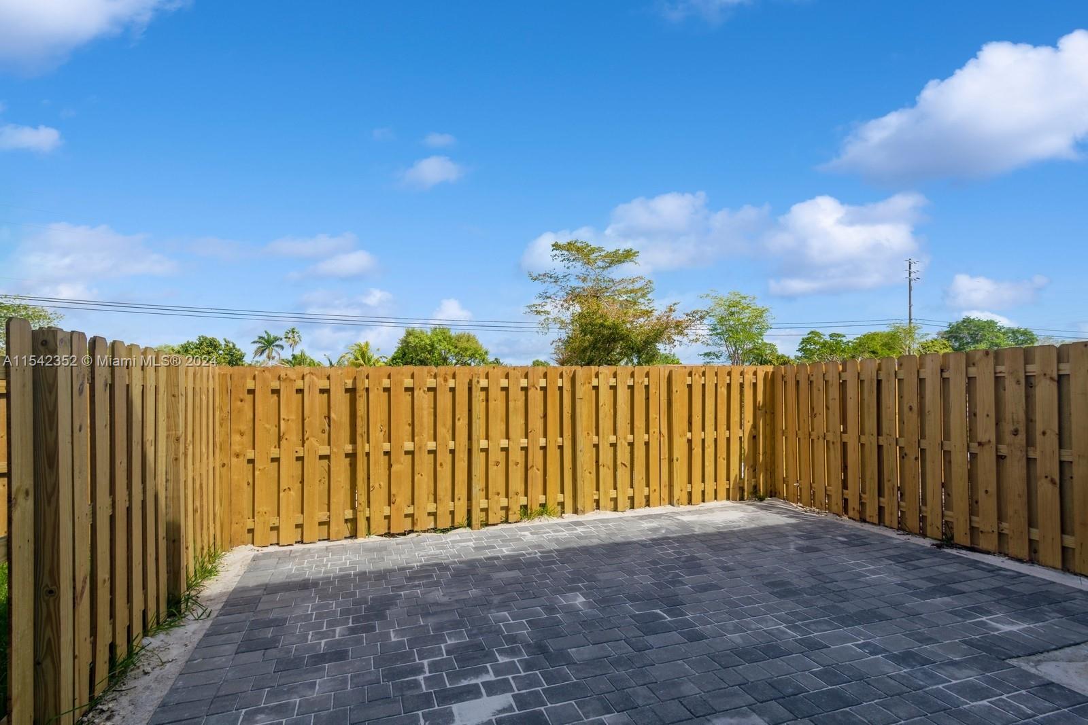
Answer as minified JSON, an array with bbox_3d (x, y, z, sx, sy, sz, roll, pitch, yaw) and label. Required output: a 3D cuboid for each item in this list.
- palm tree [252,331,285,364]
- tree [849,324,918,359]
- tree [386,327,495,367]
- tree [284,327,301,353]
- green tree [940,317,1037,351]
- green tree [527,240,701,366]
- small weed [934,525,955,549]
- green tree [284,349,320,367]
[{"bbox_3d":[-33.231,0.475,61.804,3.755,8.647,3.755,-1,-3,0],"label":"palm tree"},{"bbox_3d":[25.187,0.046,37.868,4.485,5.814,4.485,-1,-3,0],"label":"tree"},{"bbox_3d":[-7.080,0.374,35.868,7.522,5.814,7.522,-1,-3,0],"label":"tree"},{"bbox_3d":[-36.661,0.078,74.757,2.417,10.706,2.417,-1,-3,0],"label":"tree"},{"bbox_3d":[38.120,-0.456,43.841,6.884,7.024,6.884,-1,-3,0],"label":"green tree"},{"bbox_3d":[2.915,-1.277,20.830,7.042,7.487,7.042,-1,-3,0],"label":"green tree"},{"bbox_3d":[3.905,1.694,5.000,0.160,0.230,0.200,1,-3,-29],"label":"small weed"},{"bbox_3d":[-22.600,1.398,47.881,3.183,5.262,3.183,-1,-3,0],"label":"green tree"}]

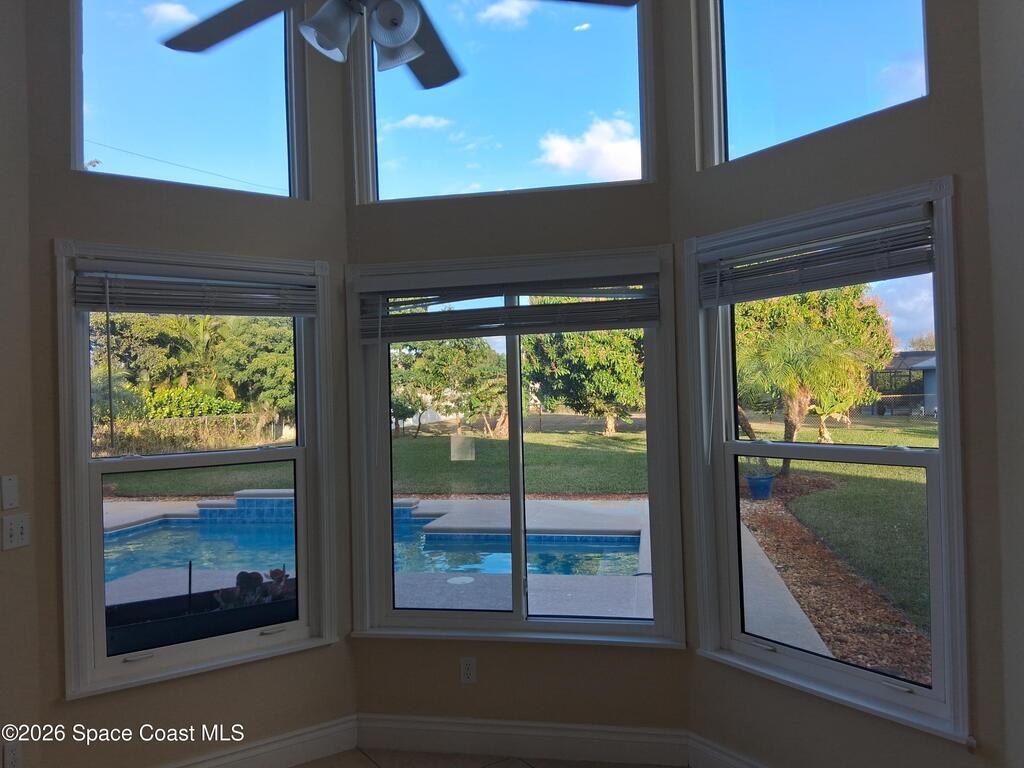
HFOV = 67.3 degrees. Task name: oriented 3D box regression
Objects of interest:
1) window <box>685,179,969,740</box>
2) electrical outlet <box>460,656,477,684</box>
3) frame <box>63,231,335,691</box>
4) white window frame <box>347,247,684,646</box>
[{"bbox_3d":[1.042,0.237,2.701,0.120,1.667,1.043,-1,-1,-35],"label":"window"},{"bbox_3d":[-0.189,1.241,3.330,0.071,0.115,0.012,-2,-1,11],"label":"electrical outlet"},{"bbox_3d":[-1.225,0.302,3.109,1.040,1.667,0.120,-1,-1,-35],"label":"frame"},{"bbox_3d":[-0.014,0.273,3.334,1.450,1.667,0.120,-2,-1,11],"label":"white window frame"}]

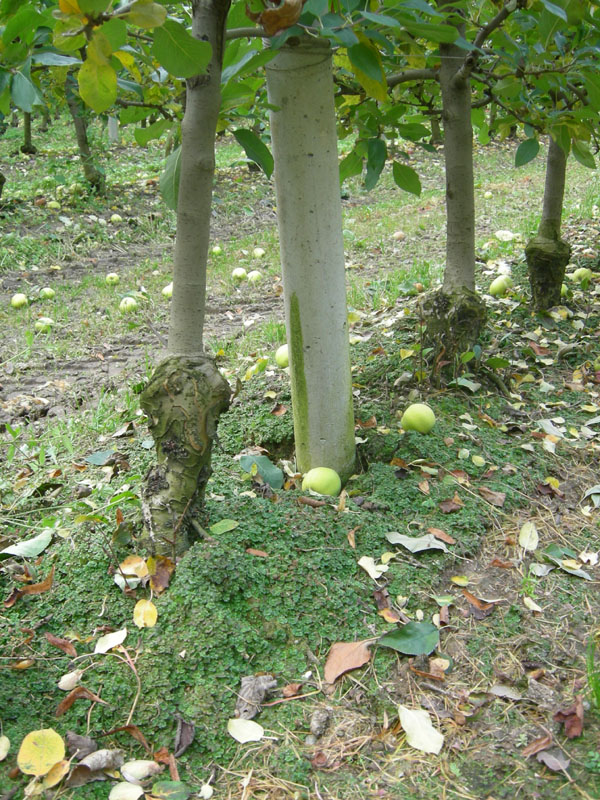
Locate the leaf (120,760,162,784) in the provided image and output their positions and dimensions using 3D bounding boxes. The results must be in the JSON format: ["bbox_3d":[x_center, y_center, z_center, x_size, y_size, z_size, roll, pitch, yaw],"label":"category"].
[{"bbox_3d":[-0.177,0.418,0.987,0.044,0.018,0.028,-1,31,-5],"label":"leaf"}]

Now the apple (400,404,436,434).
[{"bbox_3d":[0.263,0.042,1.950,0.074,0.070,0.074,0,20,0],"label":"apple"}]

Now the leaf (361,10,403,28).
[{"bbox_3d":[0.139,-0.650,1.500,0.072,0.012,0.036,17,23,12],"label":"leaf"}]

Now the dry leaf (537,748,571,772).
[{"bbox_3d":[0.312,0.443,1.080,0.039,0.013,0.028,12,32,27],"label":"dry leaf"}]

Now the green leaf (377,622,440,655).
[{"bbox_3d":[0.159,0.346,1.266,0.089,0.013,0.063,-9,31,-10],"label":"green leaf"}]

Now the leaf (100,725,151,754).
[{"bbox_3d":[-0.211,0.410,1.060,0.057,0.018,0.036,0,21,0],"label":"leaf"}]

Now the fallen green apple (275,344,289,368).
[{"bbox_3d":[-0.038,-0.139,2.800,0.075,0.070,0.075,0,18,0],"label":"fallen green apple"}]

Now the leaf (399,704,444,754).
[{"bbox_3d":[0.153,0.423,1.129,0.044,0.012,0.083,-18,35,-22],"label":"leaf"}]

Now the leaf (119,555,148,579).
[{"bbox_3d":[-0.258,0.259,1.366,0.045,0.012,0.038,1,37,-3],"label":"leaf"}]

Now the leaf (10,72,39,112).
[{"bbox_3d":[-0.414,-0.467,1.330,0.038,0.062,0.020,-27,24,-7],"label":"leaf"}]

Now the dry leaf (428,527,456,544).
[{"bbox_3d":[0.246,0.236,1.529,0.054,0.012,0.017,24,43,35],"label":"dry leaf"}]

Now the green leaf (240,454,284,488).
[{"bbox_3d":[-0.075,0.142,1.740,0.099,0.015,0.047,33,59,21],"label":"green leaf"}]

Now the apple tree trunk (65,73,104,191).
[{"bbox_3d":[-1.487,-1.847,6.069,0.120,0.820,0.120,-10,20,0],"label":"apple tree trunk"}]

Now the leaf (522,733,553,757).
[{"bbox_3d":[0.284,0.412,1.050,0.051,0.015,0.023,-15,27,-32],"label":"leaf"}]

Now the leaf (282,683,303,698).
[{"bbox_3d":[-0.008,0.383,1.158,0.026,0.012,0.017,-9,33,-12],"label":"leaf"}]

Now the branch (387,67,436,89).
[{"bbox_3d":[0.232,-0.671,1.830,0.108,0.036,0.032,6,21,-2],"label":"branch"}]

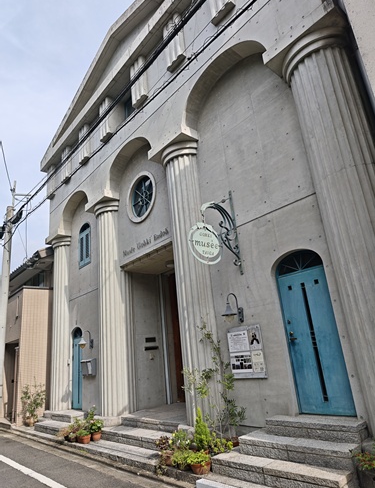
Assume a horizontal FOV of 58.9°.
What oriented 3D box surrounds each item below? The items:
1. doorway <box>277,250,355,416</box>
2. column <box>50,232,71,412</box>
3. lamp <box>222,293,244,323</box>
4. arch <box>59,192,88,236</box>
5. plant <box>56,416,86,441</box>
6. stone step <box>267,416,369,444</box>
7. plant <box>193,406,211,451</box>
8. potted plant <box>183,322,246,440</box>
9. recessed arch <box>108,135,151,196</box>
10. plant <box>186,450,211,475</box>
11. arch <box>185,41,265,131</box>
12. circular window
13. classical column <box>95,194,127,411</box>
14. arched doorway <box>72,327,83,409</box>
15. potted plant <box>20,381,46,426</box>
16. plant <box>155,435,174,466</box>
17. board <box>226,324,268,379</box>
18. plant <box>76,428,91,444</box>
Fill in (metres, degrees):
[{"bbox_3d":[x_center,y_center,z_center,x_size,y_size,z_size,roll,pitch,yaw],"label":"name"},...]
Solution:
[{"bbox_3d":[1.717,1.236,4.794,0.200,2.265,0.830,11,-25,-40],"label":"doorway"},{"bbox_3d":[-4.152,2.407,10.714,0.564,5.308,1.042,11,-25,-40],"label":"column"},{"bbox_3d":[0.711,1.018,5.303,0.420,0.477,0.250,11,-24,-40],"label":"lamp"},{"bbox_3d":[-3.516,-1.178,10.898,0.430,0.910,2.170,11,-25,-40],"label":"arch"},{"bbox_3d":[-2.552,4.068,7.366,0.500,0.490,0.550,11,-25,-40],"label":"plant"},{"bbox_3d":[1.609,2.345,4.232,0.364,0.163,1.255,11,-25,-40],"label":"stone step"},{"bbox_3d":[0.188,2.604,4.547,0.249,0.637,0.249,-5,-19,-2],"label":"plant"},{"bbox_3d":[0.360,2.107,4.983,0.550,1.780,0.830,11,-24,-40],"label":"potted plant"},{"bbox_3d":[-1.393,-1.993,8.388,0.454,0.990,2.231,11,-25,-40],"label":"recessed arch"},{"bbox_3d":[0.140,2.679,4.094,0.289,0.224,0.289,-5,-19,-2],"label":"plant"},{"bbox_3d":[0.708,-3.156,6.471,0.430,0.840,2.210,11,-25,-40],"label":"arch"},{"bbox_3d":[-1.170,-1.160,8.296,0.140,1.230,1.235,11,-24,-40],"label":"circular window"},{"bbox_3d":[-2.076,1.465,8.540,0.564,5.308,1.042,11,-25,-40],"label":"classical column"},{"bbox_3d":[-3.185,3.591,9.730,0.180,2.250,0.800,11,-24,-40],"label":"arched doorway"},{"bbox_3d":[-4.601,4.764,9.976,0.650,1.320,0.680,11,-25,-40],"label":"potted plant"},{"bbox_3d":[-0.294,2.833,4.617,0.260,0.365,0.260,-5,-18,-2],"label":"plant"},{"bbox_3d":[0.903,1.697,5.216,0.050,0.767,0.685,11,-24,-40],"label":"board"},{"bbox_3d":[-2.001,3.725,6.442,0.269,0.254,0.269,11,-25,-40],"label":"plant"}]

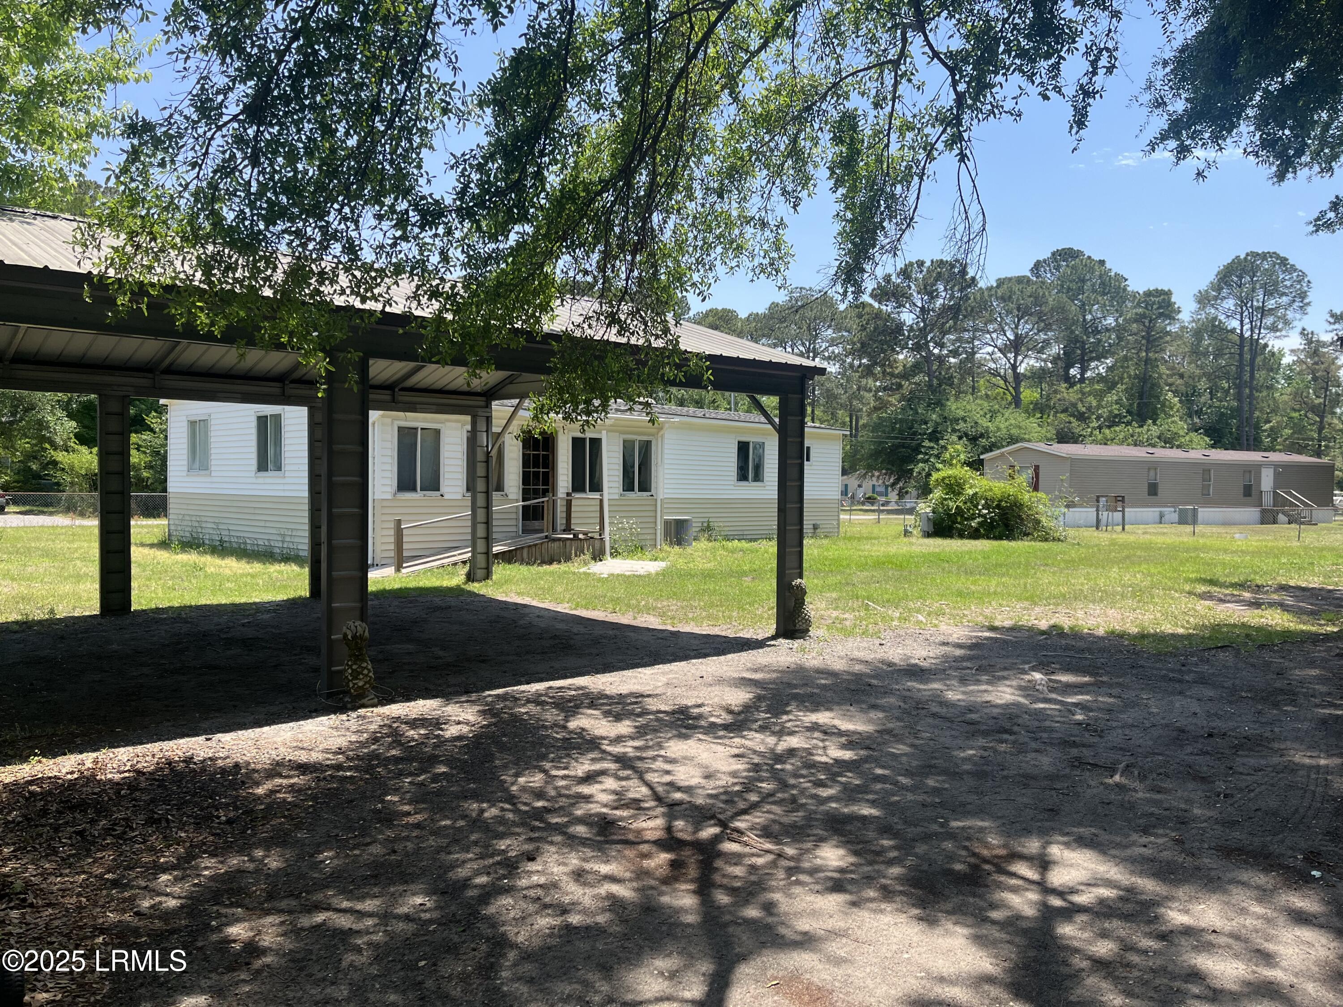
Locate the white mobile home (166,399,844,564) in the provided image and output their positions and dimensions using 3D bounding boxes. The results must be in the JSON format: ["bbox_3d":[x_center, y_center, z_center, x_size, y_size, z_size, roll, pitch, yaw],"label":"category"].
[{"bbox_3d":[-2.492,-1.028,27.452,9.337,4.047,18.059,2,1,43],"label":"white mobile home"}]

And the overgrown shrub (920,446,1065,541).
[{"bbox_3d":[10.510,-0.335,32.981,4.400,2.900,3.600,1,1,18],"label":"overgrown shrub"}]

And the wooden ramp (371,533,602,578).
[{"bbox_3d":[-3.657,0.866,18.416,1.623,0.540,5.100,2,1,43],"label":"wooden ramp"}]

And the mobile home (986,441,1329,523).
[{"bbox_3d":[24.556,-0.863,49.974,18.845,3.807,5.200,0,1,-26],"label":"mobile home"}]

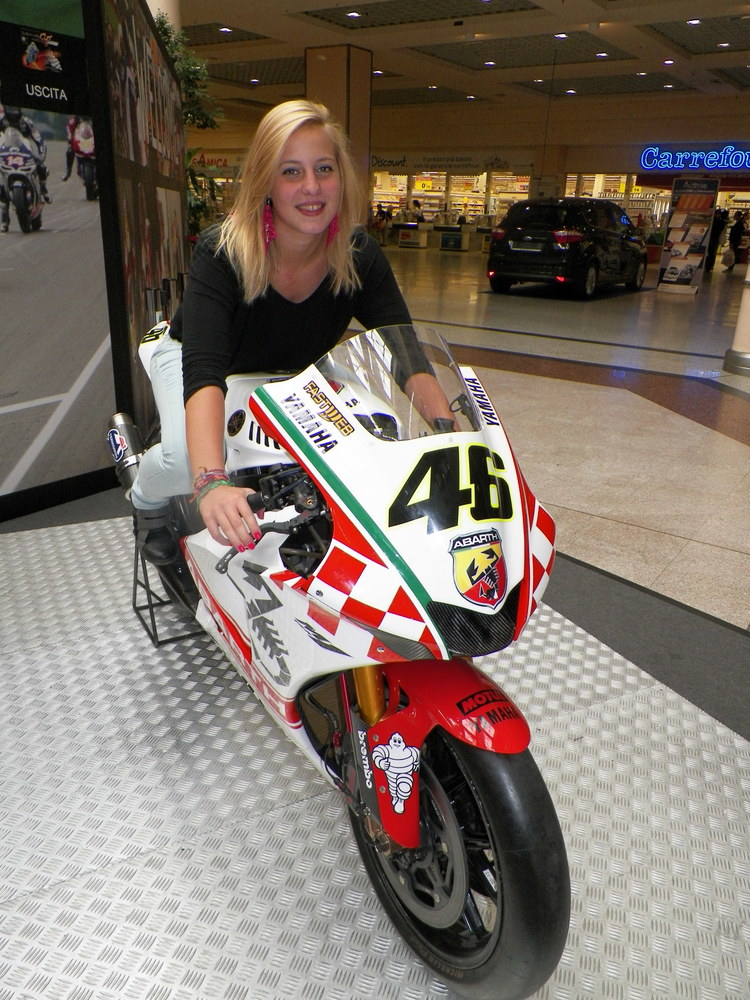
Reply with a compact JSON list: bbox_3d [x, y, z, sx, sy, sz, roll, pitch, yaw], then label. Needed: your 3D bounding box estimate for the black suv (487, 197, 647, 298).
[{"bbox_3d":[3.790,-4.790,13.600,1.850,1.630,4.380,17,26,33],"label":"black suv"}]

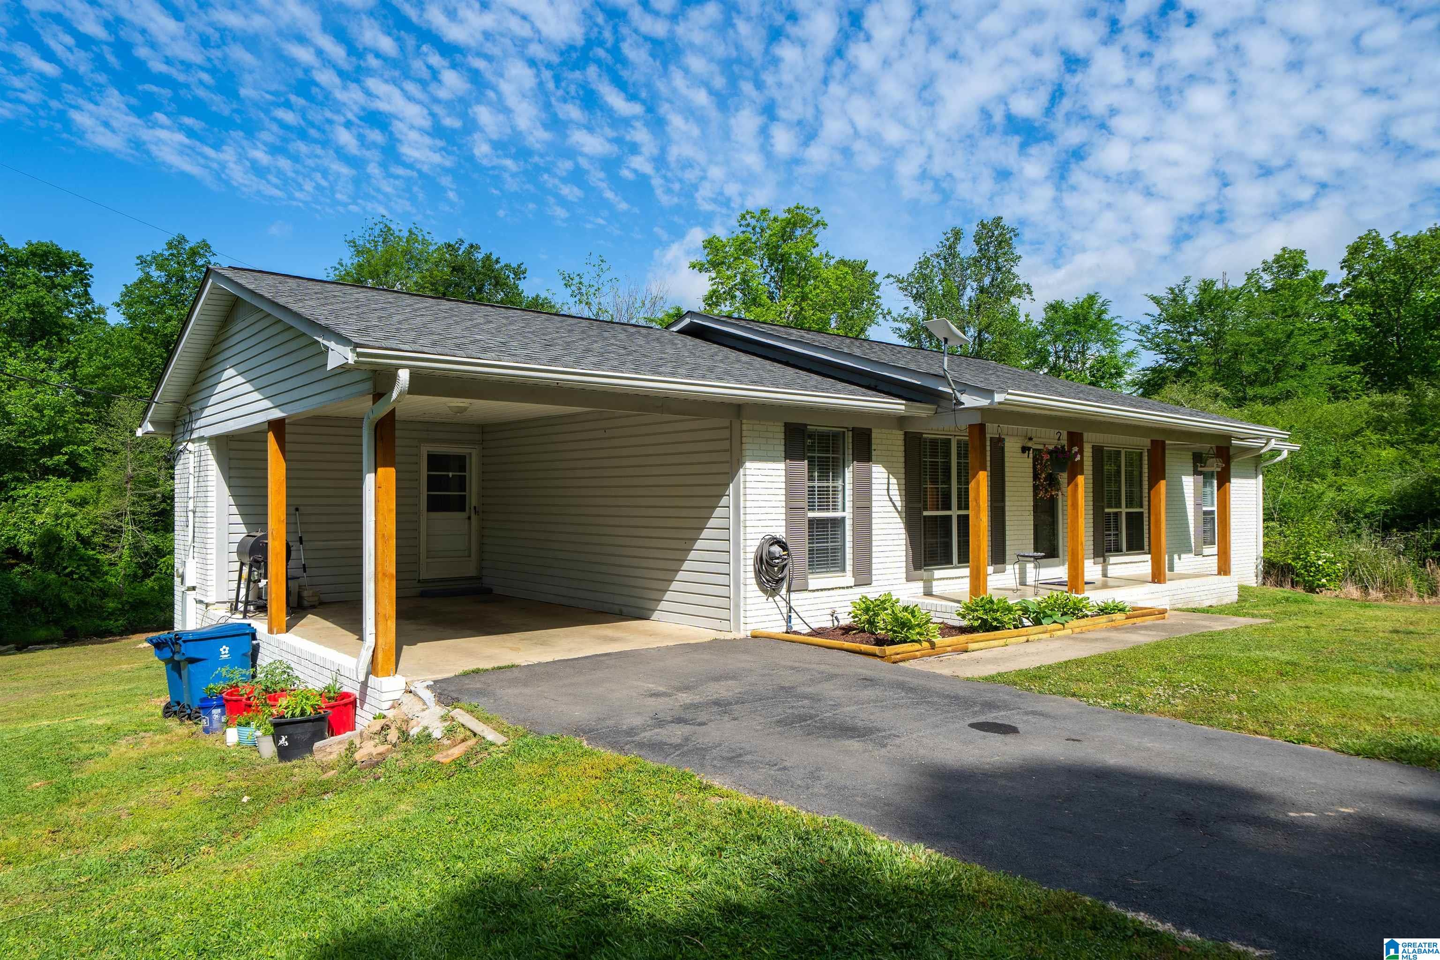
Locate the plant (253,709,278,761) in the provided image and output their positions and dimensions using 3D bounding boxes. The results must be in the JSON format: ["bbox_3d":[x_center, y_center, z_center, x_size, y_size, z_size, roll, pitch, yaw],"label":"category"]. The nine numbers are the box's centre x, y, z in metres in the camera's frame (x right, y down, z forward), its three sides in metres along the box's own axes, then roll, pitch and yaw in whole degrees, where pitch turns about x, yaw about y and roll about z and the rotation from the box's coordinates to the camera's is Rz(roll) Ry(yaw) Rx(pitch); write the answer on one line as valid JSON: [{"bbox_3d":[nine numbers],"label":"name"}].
[{"bbox_3d":[-3.940,2.200,6.950,0.180,0.410,0.180,0,-1,-30],"label":"plant"}]

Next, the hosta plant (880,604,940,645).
[{"bbox_3d":[2.040,1.515,8.600,0.620,0.370,0.580,0,-1,-14],"label":"hosta plant"}]

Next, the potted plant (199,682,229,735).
[{"bbox_3d":[-5.340,2.390,8.450,0.310,0.540,0.310,0,-1,-30],"label":"potted plant"}]

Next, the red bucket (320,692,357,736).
[{"bbox_3d":[-3.410,2.120,7.170,0.300,0.350,0.300,0,-1,-30],"label":"red bucket"}]

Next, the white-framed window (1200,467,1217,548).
[{"bbox_3d":[10.140,0.460,16.500,0.800,1.860,0.100,0,-1,-38],"label":"white-framed window"}]

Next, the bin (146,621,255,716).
[{"bbox_3d":[-5.980,2.210,9.220,0.660,1.010,0.840,-1,-1,45],"label":"bin"}]

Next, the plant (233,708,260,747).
[{"bbox_3d":[-4.490,2.340,7.600,0.210,0.330,0.210,0,-1,-30],"label":"plant"}]

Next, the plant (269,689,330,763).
[{"bbox_3d":[-3.590,2.080,6.880,0.450,0.580,0.470,-1,-1,45],"label":"plant"}]

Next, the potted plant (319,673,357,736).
[{"bbox_3d":[-3.410,2.030,7.170,0.300,0.570,0.300,0,-1,-30],"label":"potted plant"}]

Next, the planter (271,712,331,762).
[{"bbox_3d":[-3.590,2.200,6.880,0.430,0.350,0.450,-1,-1,45],"label":"planter"}]

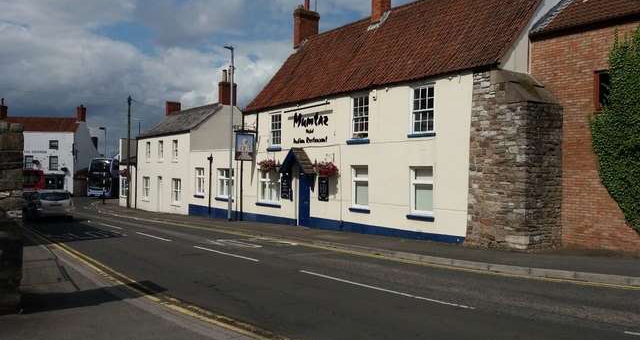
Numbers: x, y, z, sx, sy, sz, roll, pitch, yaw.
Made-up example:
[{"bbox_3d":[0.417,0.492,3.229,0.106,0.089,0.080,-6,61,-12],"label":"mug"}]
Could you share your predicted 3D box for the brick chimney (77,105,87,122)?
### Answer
[{"bbox_3d":[-28.158,-6.666,61.300,0.800,1.950,0.850,1,0,-2],"label":"brick chimney"}]

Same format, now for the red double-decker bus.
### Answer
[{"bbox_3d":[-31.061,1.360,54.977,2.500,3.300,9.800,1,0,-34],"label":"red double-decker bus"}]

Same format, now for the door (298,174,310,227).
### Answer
[{"bbox_3d":[-0.592,1.226,20.641,0.080,2.053,0.860,1,0,-35],"label":"door"}]

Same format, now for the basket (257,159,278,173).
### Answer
[{"bbox_3d":[-2.269,-0.181,22.289,0.760,0.570,0.840,1,0,-35],"label":"basket"}]

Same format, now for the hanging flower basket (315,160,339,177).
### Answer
[{"bbox_3d":[0.271,-0.025,18.723,0.760,0.580,0.820,1,0,-35],"label":"hanging flower basket"}]

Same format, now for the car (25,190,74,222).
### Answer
[{"bbox_3d":[-15.043,1.885,28.739,1.770,1.620,4.350,1,0,-36],"label":"car"}]

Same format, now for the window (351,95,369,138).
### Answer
[{"bbox_3d":[1.395,-1.821,17.884,0.120,1.481,0.940,1,0,-35],"label":"window"}]

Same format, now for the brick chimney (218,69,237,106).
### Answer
[{"bbox_3d":[-5.731,-5.170,32.230,1.080,2.440,0.580,1,0,-38],"label":"brick chimney"}]

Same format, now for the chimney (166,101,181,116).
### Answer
[{"bbox_3d":[-11.057,-4.556,39.136,1.000,1.140,0.460,1,0,-38],"label":"chimney"}]

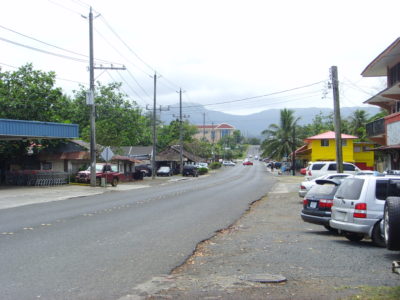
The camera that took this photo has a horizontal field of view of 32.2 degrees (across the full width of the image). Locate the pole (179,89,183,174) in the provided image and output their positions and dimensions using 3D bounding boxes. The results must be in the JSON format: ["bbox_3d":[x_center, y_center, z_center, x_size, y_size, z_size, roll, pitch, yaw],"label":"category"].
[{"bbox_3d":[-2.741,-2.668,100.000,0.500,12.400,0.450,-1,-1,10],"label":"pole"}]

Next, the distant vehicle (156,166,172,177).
[{"bbox_3d":[-4.796,2.973,95.000,1.700,1.420,4.300,-1,-1,6],"label":"distant vehicle"}]

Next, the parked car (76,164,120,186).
[{"bbox_3d":[-7.503,1.864,51.500,1.720,1.720,3.950,-1,-1,22],"label":"parked car"}]

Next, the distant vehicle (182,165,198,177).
[{"bbox_3d":[-1.279,3.026,98.500,1.750,1.700,4.300,-1,-1,6],"label":"distant vehicle"}]

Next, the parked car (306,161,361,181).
[{"bbox_3d":[9.000,1.620,43.300,4.750,1.780,1.860,0,-1,-3],"label":"parked car"}]

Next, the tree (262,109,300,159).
[{"bbox_3d":[12.192,-2.045,105.000,6.100,8.700,6.100,0,-1,0],"label":"tree"}]

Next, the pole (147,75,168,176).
[{"bbox_3d":[-4.843,-2.758,79.000,2.500,12.100,0.450,-1,-1,10],"label":"pole"}]

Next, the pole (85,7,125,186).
[{"bbox_3d":[-6.612,-3.676,48.000,2.700,12.400,0.450,-1,-1,10],"label":"pole"}]

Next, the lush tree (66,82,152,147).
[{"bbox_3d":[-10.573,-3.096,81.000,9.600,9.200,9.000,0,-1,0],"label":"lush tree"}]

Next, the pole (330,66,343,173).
[{"bbox_3d":[7.763,-1.097,39.000,0.360,7.300,0.360,-3,-1,0],"label":"pole"}]

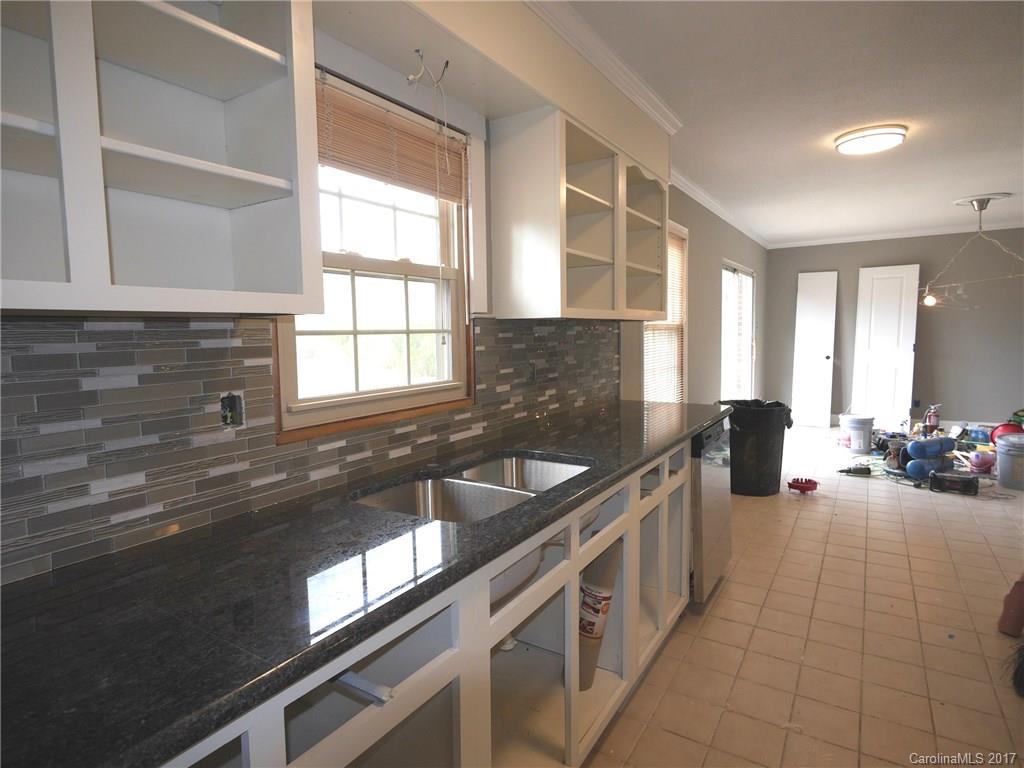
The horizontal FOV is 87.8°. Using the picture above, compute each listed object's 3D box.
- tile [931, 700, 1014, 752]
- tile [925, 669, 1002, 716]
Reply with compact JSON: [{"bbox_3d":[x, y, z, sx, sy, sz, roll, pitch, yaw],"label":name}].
[{"bbox_3d":[1.529,1.143,1.778,0.202,0.010,0.202,2,6,34],"label":"tile"},{"bbox_3d":[1.643,1.126,1.945,0.202,0.010,0.202,2,6,34],"label":"tile"}]

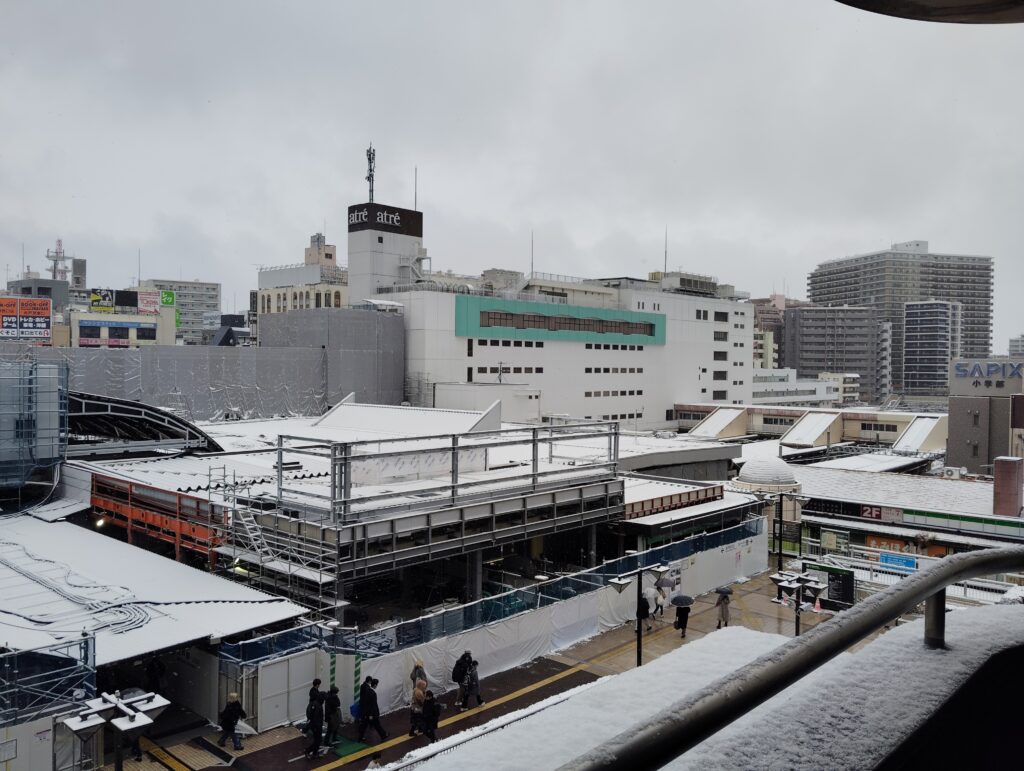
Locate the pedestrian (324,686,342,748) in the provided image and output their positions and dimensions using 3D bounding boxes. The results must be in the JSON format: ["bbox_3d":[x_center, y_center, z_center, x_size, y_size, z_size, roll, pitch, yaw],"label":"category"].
[{"bbox_3d":[-4.786,8.883,22.384,0.440,1.620,0.500,-1,2,-40],"label":"pedestrian"}]

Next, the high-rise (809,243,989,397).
[{"bbox_3d":[174.531,-25.001,379.105,55.000,71.500,53.800,0,1,-16],"label":"high-rise"}]

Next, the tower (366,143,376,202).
[{"bbox_3d":[-19.896,-29.655,117.285,1.400,9.200,1.400,2,2,43],"label":"tower"}]

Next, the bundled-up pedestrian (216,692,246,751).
[{"bbox_3d":[-8.234,9.792,24.271,0.550,1.610,0.500,0,1,-15],"label":"bundled-up pedestrian"}]

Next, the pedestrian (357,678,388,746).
[{"bbox_3d":[-3.825,8.818,22.614,0.650,1.740,0.550,0,2,-37],"label":"pedestrian"}]

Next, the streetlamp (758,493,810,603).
[{"bbox_3d":[13.093,7.838,40.339,2.450,5.290,2.450,2,2,41],"label":"streetlamp"}]

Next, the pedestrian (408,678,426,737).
[{"bbox_3d":[-2.636,8.912,22.950,0.420,1.580,0.500,-1,2,-45],"label":"pedestrian"}]

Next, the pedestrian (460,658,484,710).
[{"bbox_3d":[-1.227,9.820,27.311,0.500,1.580,0.550,2,2,41],"label":"pedestrian"}]

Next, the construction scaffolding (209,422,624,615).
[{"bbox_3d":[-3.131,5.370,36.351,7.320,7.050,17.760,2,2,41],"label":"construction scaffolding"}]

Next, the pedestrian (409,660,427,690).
[{"bbox_3d":[-3.004,9.726,26.713,0.500,1.750,0.450,2,2,41],"label":"pedestrian"}]

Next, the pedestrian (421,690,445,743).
[{"bbox_3d":[-2.400,9.885,24.798,0.500,1.530,0.450,2,2,41],"label":"pedestrian"}]

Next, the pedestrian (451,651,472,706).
[{"bbox_3d":[-1.666,9.698,27.500,0.550,1.800,0.450,2,2,41],"label":"pedestrian"}]

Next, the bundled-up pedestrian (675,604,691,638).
[{"bbox_3d":[6.561,8.770,31.669,0.500,1.600,0.450,2,2,37],"label":"bundled-up pedestrian"}]

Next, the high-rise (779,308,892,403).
[{"bbox_3d":[118.126,-9.763,305.717,34.500,37.500,15.000,1,1,10],"label":"high-rise"}]

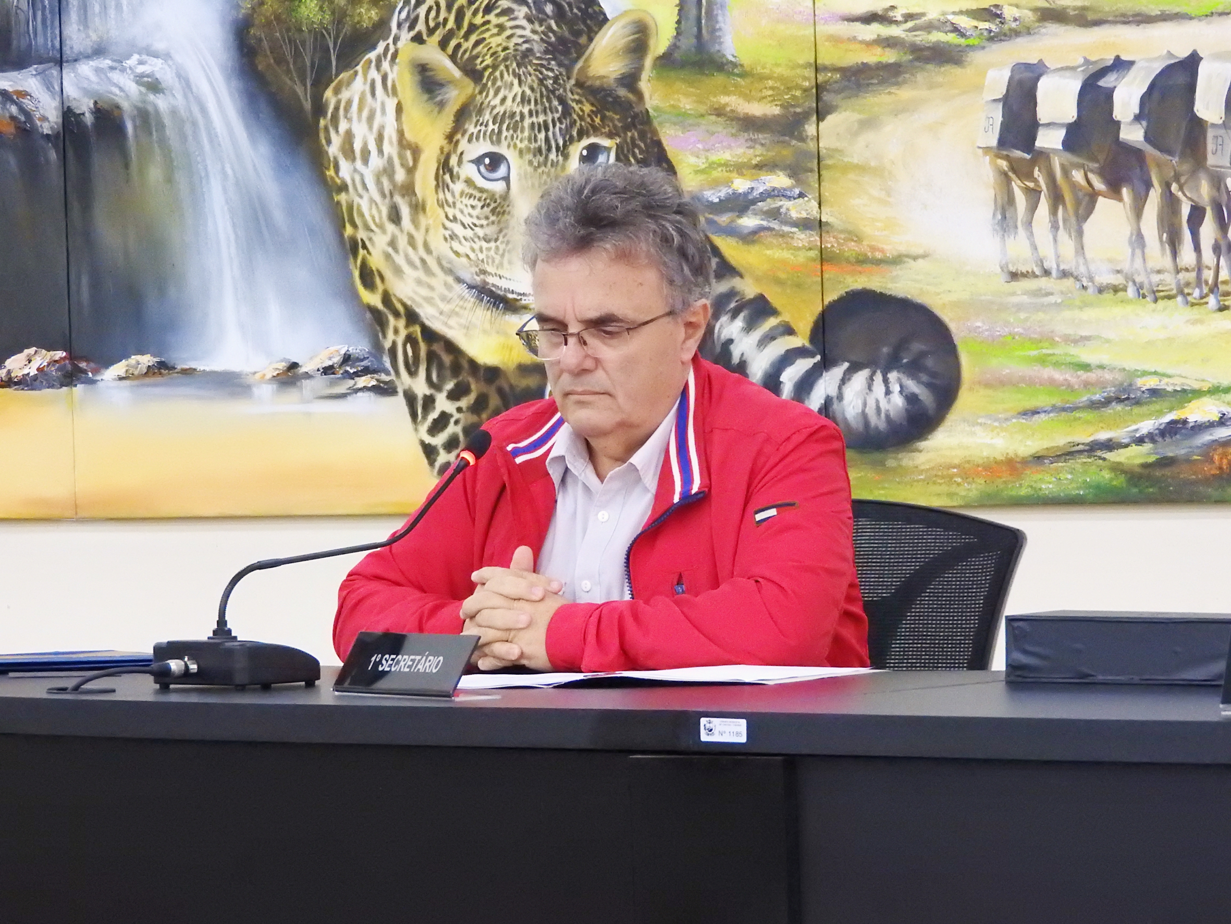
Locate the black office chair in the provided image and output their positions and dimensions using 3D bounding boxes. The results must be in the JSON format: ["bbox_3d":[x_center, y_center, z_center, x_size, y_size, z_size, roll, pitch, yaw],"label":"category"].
[{"bbox_3d":[0.140,0.493,6.900,0.620,0.920,0.620,-1,1,34],"label":"black office chair"}]

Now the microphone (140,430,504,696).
[{"bbox_3d":[-0.274,0.097,6.584,0.405,0.250,0.135,-3,2,-41],"label":"microphone"}]

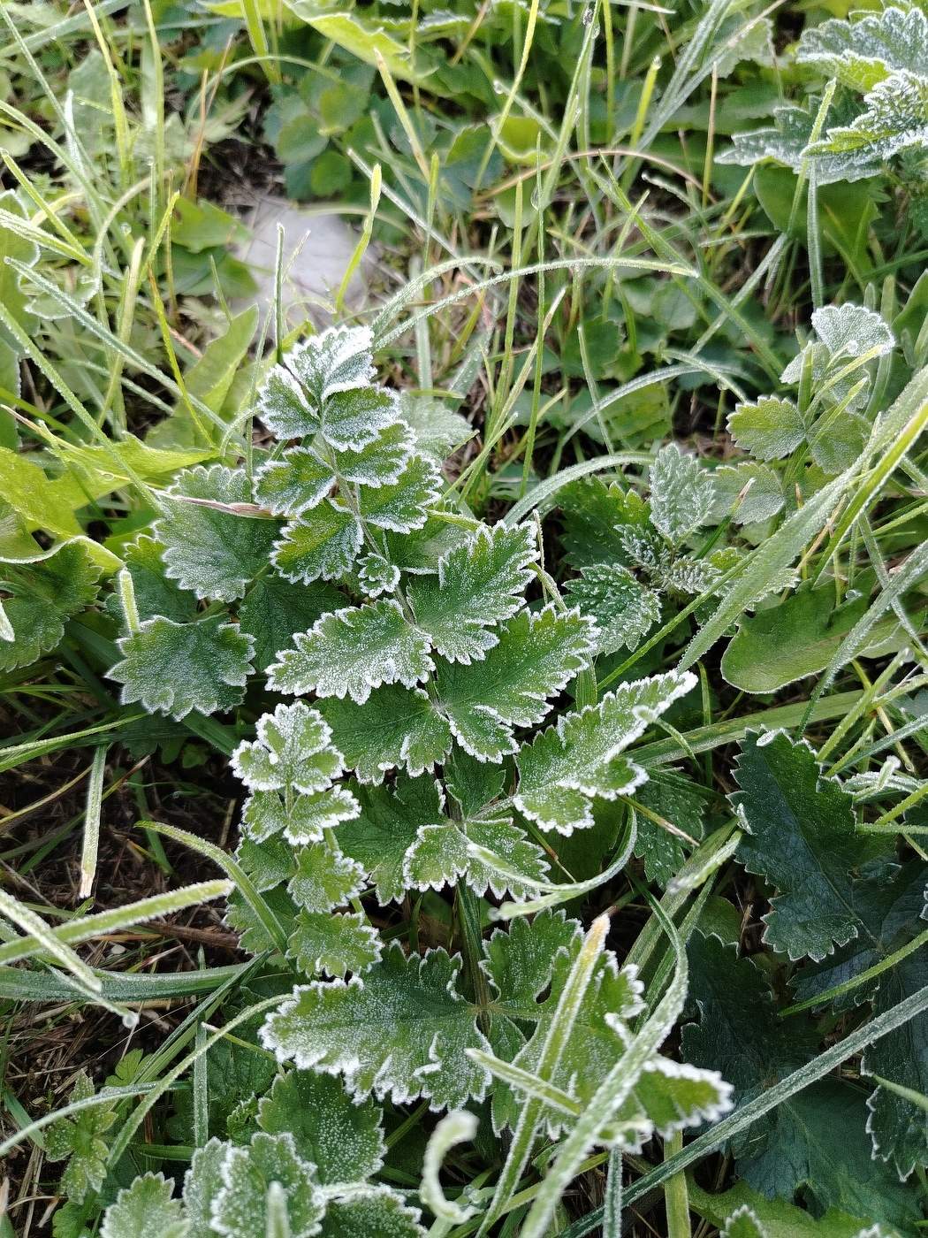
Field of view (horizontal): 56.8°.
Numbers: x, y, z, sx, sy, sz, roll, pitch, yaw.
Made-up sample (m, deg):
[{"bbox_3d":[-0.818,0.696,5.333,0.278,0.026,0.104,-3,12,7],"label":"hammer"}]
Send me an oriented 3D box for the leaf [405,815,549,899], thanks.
[{"bbox_3d":[0.005,0.103,0.370,0.061,0.014,0.033,-5,74,-2],"label":"leaf"}]

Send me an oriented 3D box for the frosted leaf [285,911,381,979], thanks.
[{"bbox_3d":[-0.059,0.145,0.385,0.043,0.014,0.030,5,53,0],"label":"frosted leaf"}]

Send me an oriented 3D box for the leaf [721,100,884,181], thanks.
[{"bbox_3d":[0.214,-0.305,0.550,0.101,0.022,0.059,-3,78,8],"label":"leaf"}]

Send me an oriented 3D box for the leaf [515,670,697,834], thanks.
[{"bbox_3d":[0.066,0.054,0.377,0.101,0.026,0.046,-31,61,-11],"label":"leaf"}]

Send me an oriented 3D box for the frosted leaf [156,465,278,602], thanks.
[{"bbox_3d":[-0.126,-0.045,0.436,0.064,0.020,0.094,-36,60,-16],"label":"frosted leaf"}]

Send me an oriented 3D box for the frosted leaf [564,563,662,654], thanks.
[{"bbox_3d":[0.065,-0.004,0.386,0.043,0.017,0.047,-38,74,-5],"label":"frosted leaf"}]

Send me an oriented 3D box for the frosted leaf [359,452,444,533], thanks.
[{"bbox_3d":[-0.026,-0.051,0.369,0.041,0.013,0.028,-28,81,-8],"label":"frosted leaf"}]

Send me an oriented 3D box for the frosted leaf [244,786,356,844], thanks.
[{"bbox_3d":[-0.070,0.084,0.370,0.051,0.016,0.027,0,60,0],"label":"frosted leaf"}]

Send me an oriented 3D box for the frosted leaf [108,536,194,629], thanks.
[{"bbox_3d":[-0.164,-0.020,0.455,0.055,0.015,0.083,-36,57,-19],"label":"frosted leaf"}]

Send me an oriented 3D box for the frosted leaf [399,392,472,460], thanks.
[{"bbox_3d":[-0.019,-0.109,0.476,0.042,0.014,0.059,-19,58,-20],"label":"frosted leaf"}]

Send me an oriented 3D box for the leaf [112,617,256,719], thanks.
[{"bbox_3d":[-0.125,0.023,0.380,0.058,0.018,0.044,12,70,-7],"label":"leaf"}]

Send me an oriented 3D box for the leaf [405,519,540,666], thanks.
[{"bbox_3d":[0.011,-0.011,0.350,0.067,0.018,0.046,-39,78,-9],"label":"leaf"}]

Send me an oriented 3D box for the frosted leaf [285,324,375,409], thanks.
[{"bbox_3d":[-0.059,-0.118,0.386,0.040,0.017,0.038,37,81,0],"label":"frosted leaf"}]

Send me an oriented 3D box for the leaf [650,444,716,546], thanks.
[{"bbox_3d":[0.119,-0.068,0.468,0.036,0.013,0.059,2,75,1],"label":"leaf"}]

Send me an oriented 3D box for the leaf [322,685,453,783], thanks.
[{"bbox_3d":[-0.036,0.052,0.406,0.058,0.018,0.060,-11,53,-5],"label":"leaf"}]

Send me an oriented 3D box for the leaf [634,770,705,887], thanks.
[{"bbox_3d":[0.096,0.098,0.401,0.034,0.015,0.056,-13,88,-8],"label":"leaf"}]

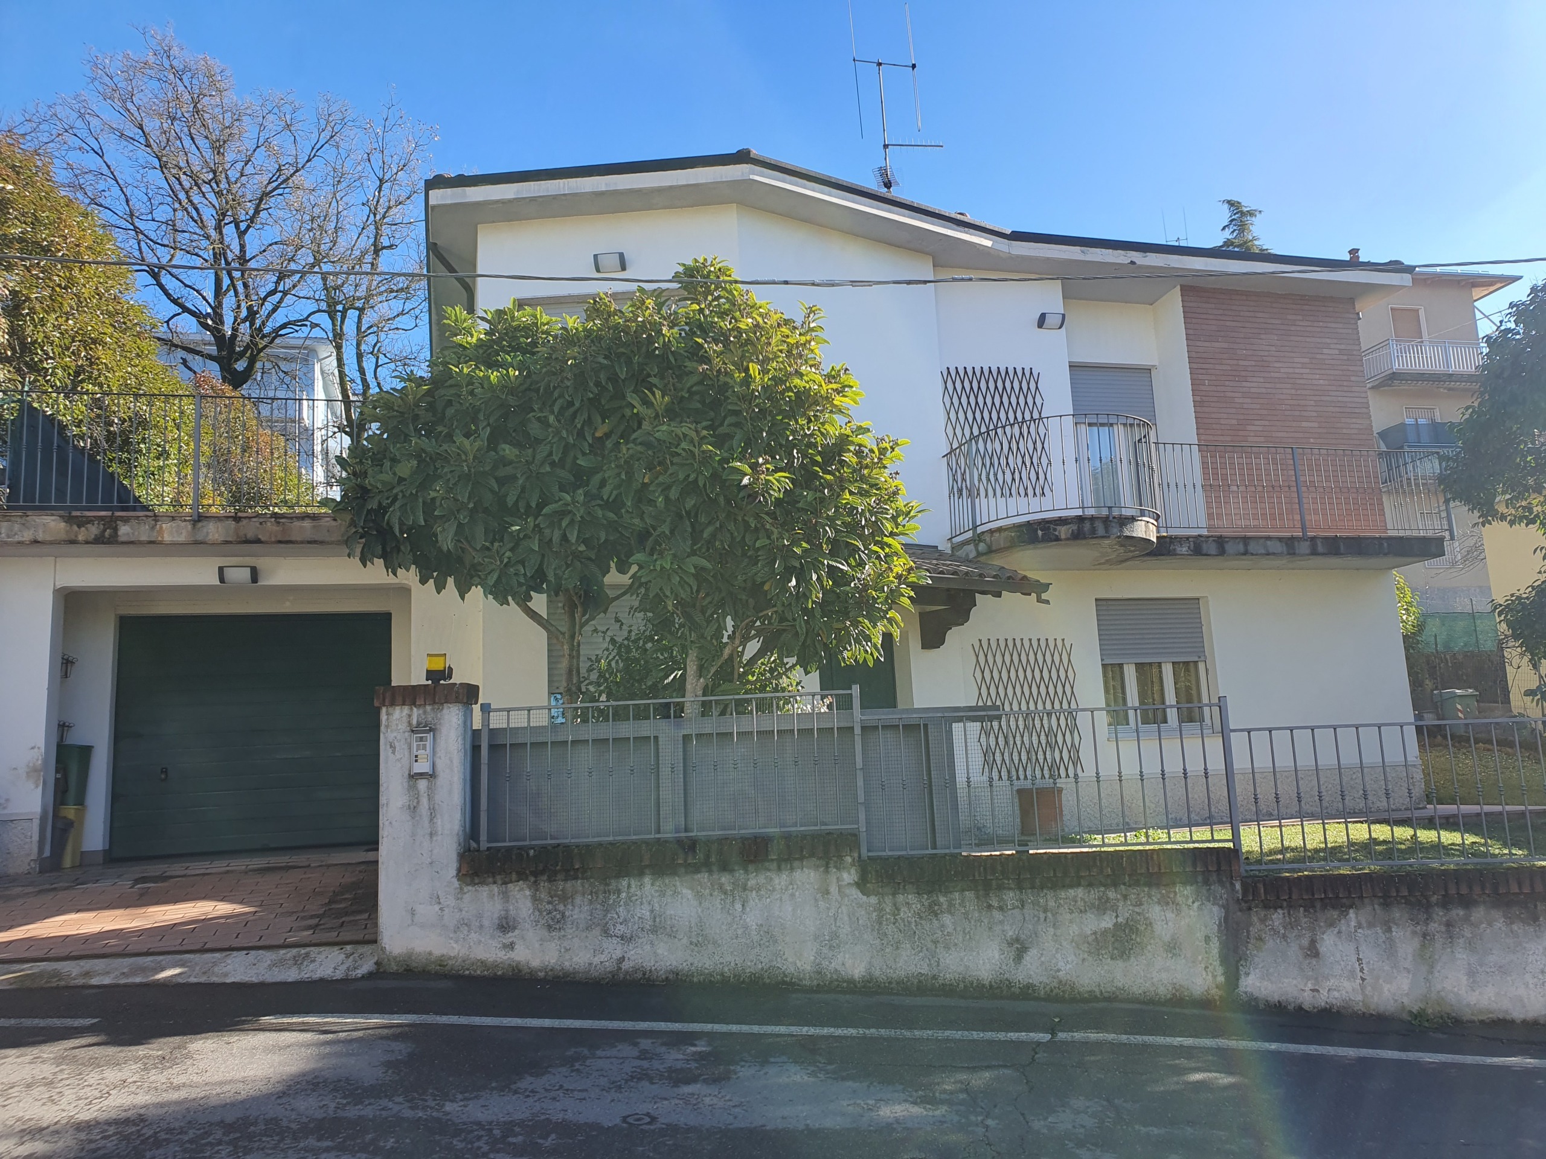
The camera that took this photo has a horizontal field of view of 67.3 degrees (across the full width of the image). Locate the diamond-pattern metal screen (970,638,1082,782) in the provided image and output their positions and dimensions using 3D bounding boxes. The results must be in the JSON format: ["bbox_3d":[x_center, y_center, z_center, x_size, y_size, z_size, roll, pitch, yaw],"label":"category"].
[{"bbox_3d":[2.669,1.336,12.053,1.160,1.460,0.030,0,-9,-16],"label":"diamond-pattern metal screen"}]

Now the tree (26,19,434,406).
[{"bbox_3d":[-9.379,-5.011,19.818,7.000,9.000,6.500,2,-9,-26],"label":"tree"}]

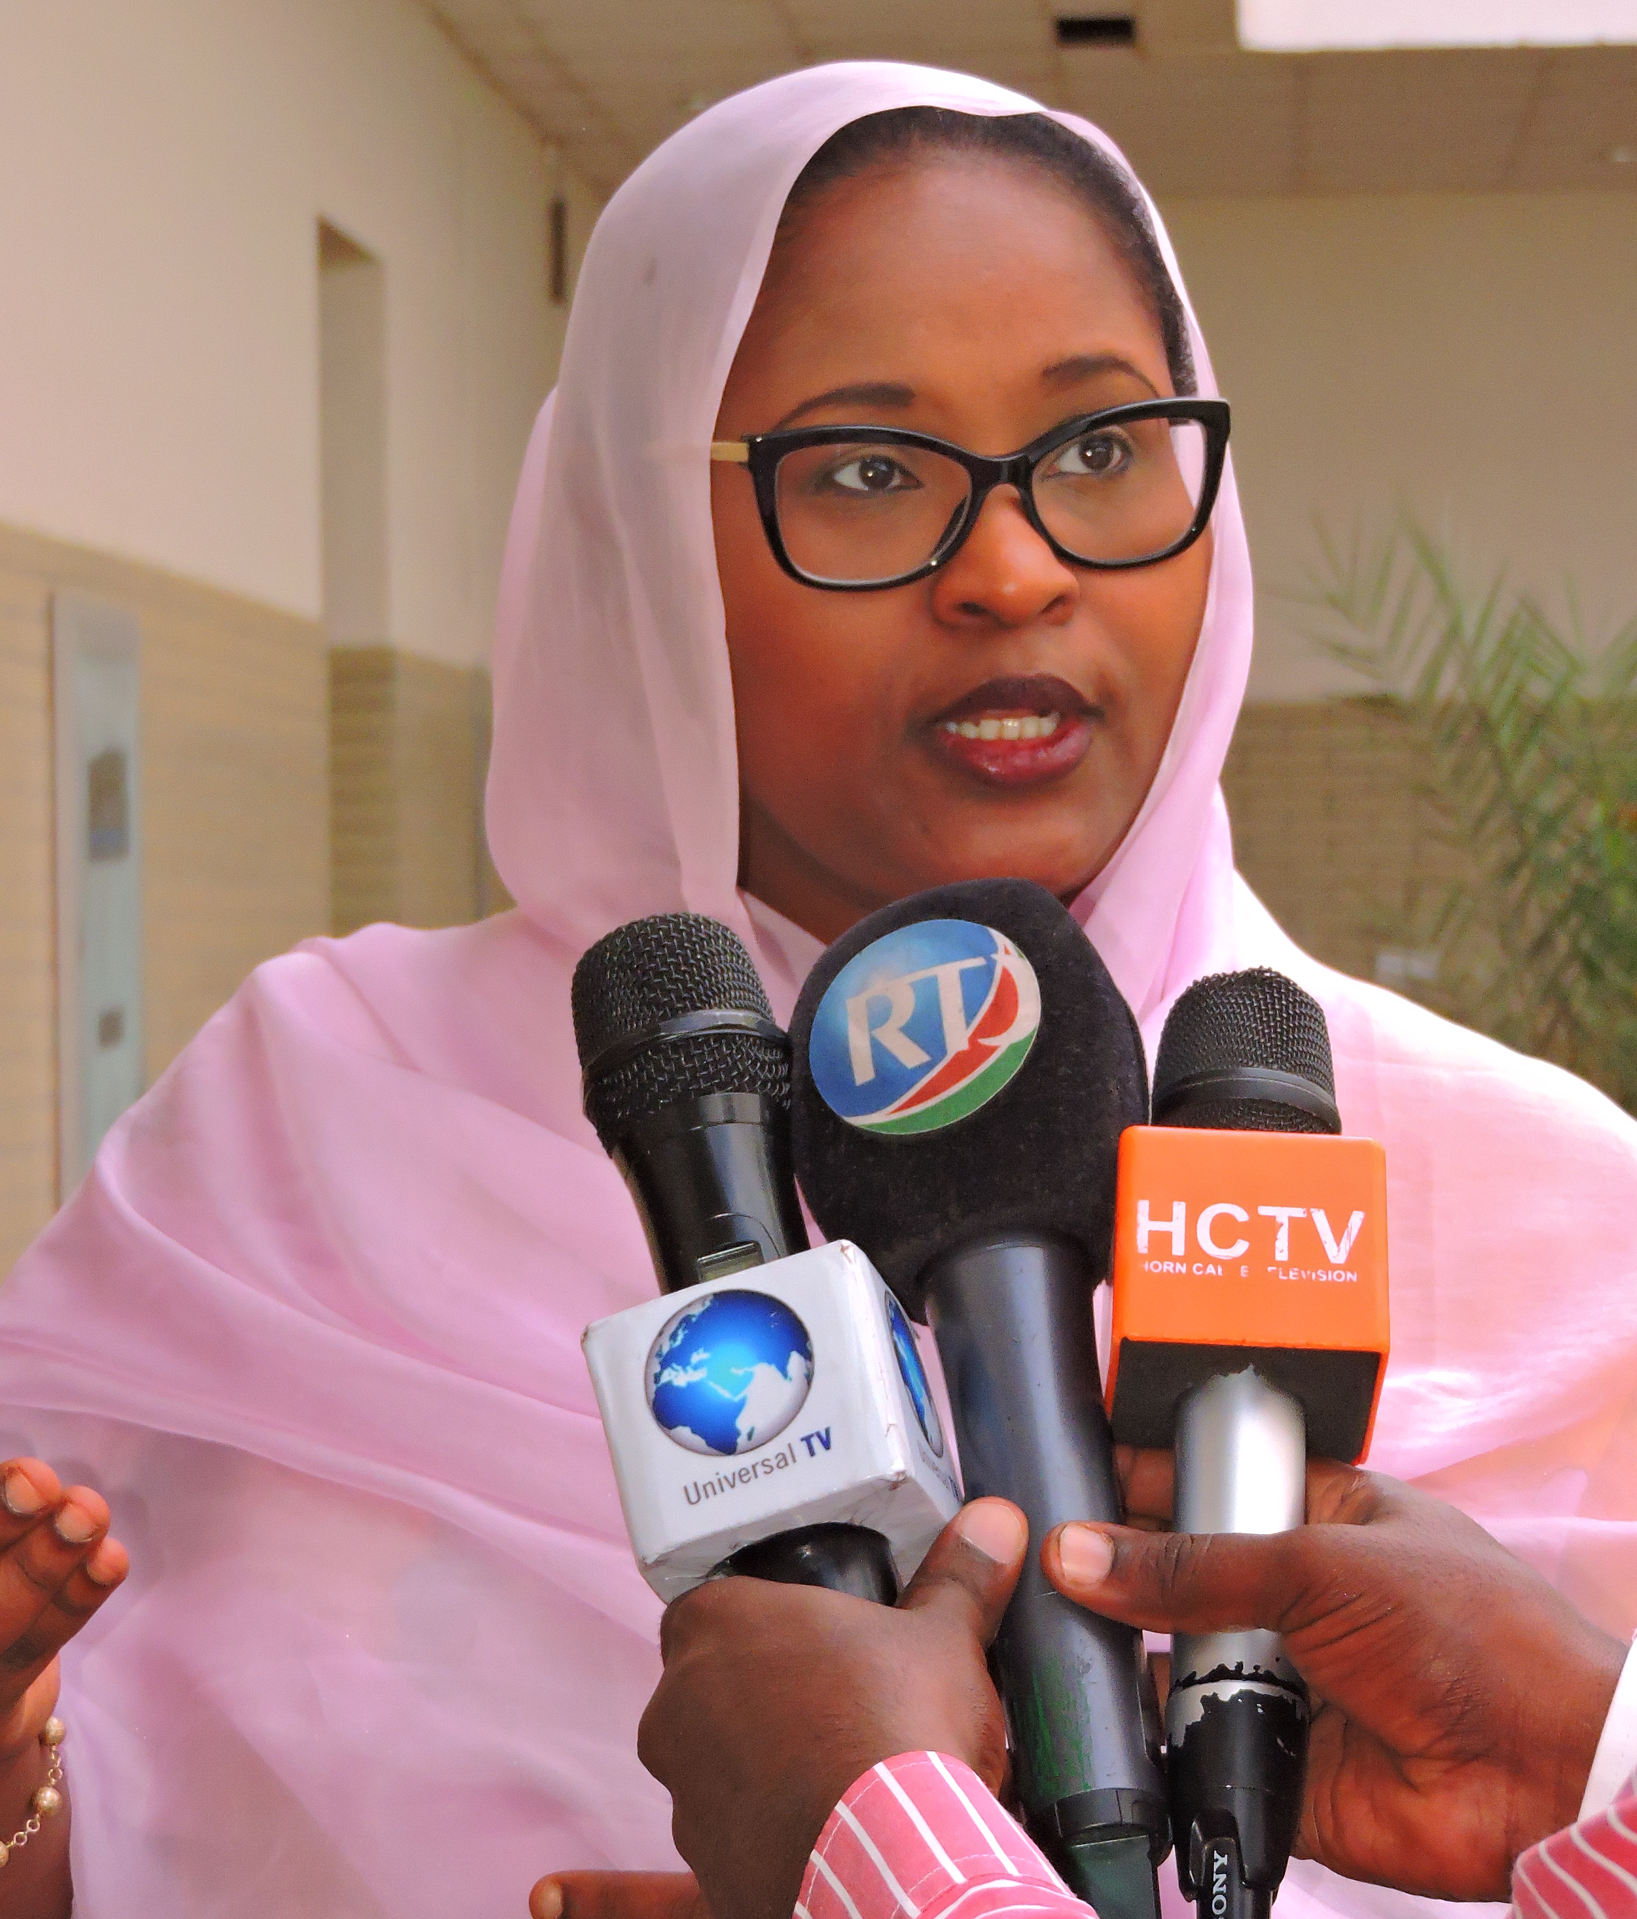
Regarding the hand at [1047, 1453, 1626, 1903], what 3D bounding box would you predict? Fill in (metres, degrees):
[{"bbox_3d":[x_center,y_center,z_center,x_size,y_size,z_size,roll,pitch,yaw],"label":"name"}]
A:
[{"bbox_3d":[0.125,0.173,1.600,0.130,0.108,0.085,-1,1,30],"label":"hand"}]

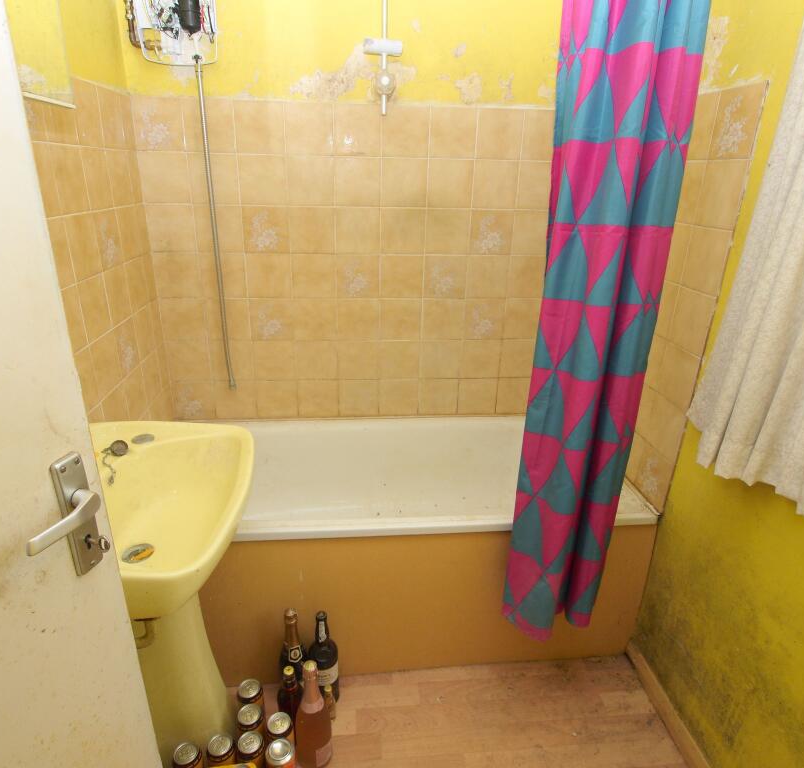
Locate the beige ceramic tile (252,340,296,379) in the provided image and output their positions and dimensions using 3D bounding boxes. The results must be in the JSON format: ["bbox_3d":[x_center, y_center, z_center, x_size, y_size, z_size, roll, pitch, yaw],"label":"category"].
[{"bbox_3d":[-0.460,-0.086,1.930,0.150,0.150,0.010,-1,21,-5],"label":"beige ceramic tile"}]

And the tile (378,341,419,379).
[{"bbox_3d":[-0.005,-0.090,1.967,0.150,0.150,0.010,-1,21,-5],"label":"tile"}]

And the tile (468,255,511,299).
[{"bbox_3d":[0.306,-0.378,1.893,0.151,0.151,0.009,-1,21,-5],"label":"tile"}]

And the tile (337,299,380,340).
[{"bbox_3d":[-0.153,-0.231,1.901,0.150,0.150,0.010,-1,22,-5],"label":"tile"}]

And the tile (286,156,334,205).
[{"bbox_3d":[-0.294,-0.654,1.722,0.150,0.150,0.010,-1,21,-5],"label":"tile"}]

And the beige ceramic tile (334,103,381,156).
[{"bbox_3d":[-0.139,-0.796,1.678,0.150,0.150,0.010,-1,21,-5],"label":"beige ceramic tile"}]

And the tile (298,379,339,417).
[{"bbox_3d":[-0.314,0.058,2.017,0.151,0.151,0.010,-1,22,-5],"label":"tile"}]

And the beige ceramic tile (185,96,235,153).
[{"bbox_3d":[-0.593,-0.792,1.638,0.150,0.150,0.010,-1,22,-5],"label":"beige ceramic tile"}]

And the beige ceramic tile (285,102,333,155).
[{"bbox_3d":[-0.291,-0.795,1.665,0.150,0.150,0.010,-1,21,-5],"label":"beige ceramic tile"}]

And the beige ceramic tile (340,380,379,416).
[{"bbox_3d":[-0.160,0.051,2.013,0.150,0.150,0.010,-1,22,-5],"label":"beige ceramic tile"}]

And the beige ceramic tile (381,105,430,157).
[{"bbox_3d":[0.013,-0.805,1.705,0.151,0.151,0.010,-1,22,-5],"label":"beige ceramic tile"}]

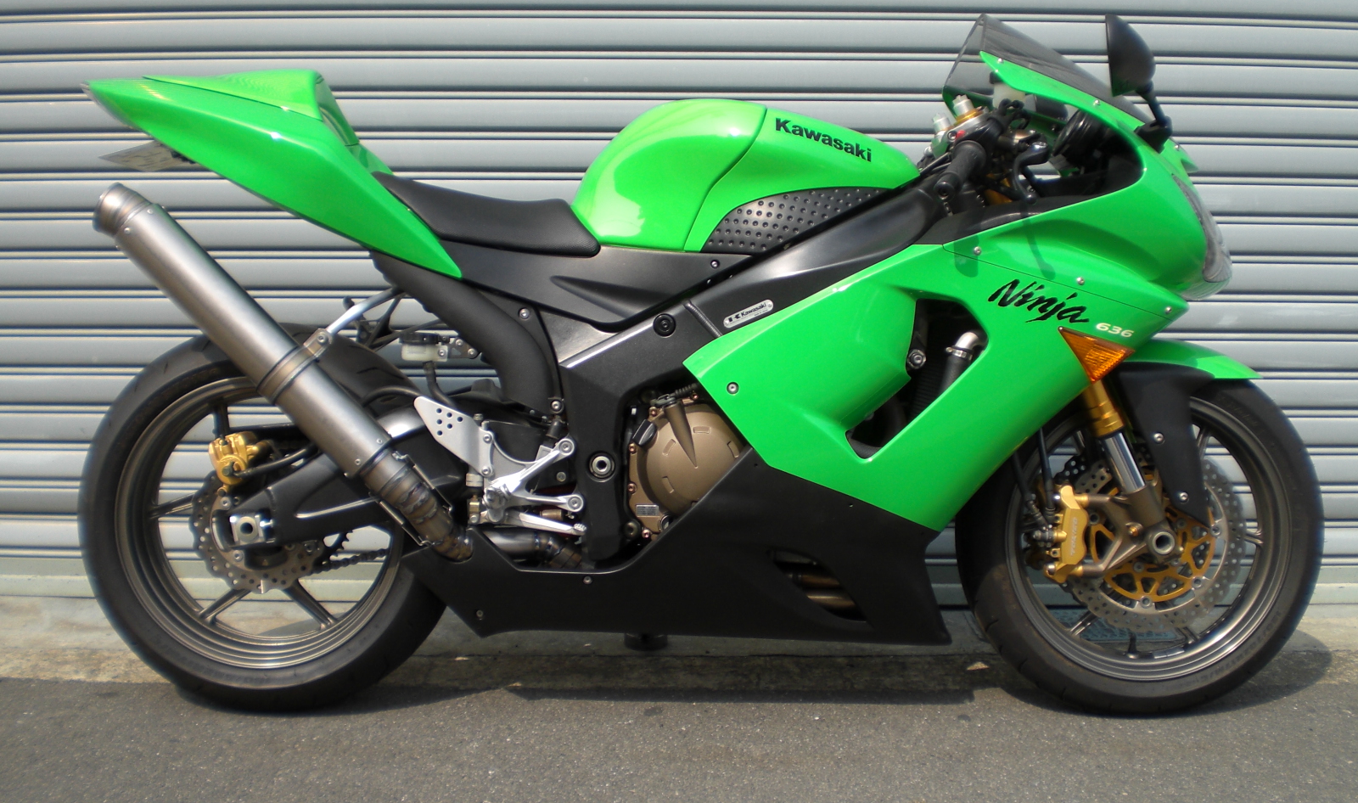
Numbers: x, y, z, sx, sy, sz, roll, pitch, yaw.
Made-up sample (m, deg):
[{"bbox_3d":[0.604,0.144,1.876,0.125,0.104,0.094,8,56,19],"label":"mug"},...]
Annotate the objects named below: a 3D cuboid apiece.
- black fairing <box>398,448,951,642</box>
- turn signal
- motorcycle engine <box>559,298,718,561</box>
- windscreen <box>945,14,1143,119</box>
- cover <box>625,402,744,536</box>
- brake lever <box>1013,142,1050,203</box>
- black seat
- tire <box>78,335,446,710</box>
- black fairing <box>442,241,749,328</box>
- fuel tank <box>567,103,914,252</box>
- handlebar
[{"bbox_3d":[0.000,0.216,2.335,0.820,0.290,0.360,0,3,1],"label":"black fairing"},{"bbox_3d":[0.610,-0.068,2.170,0.105,0.080,0.050,-1,3,-25],"label":"turn signal"},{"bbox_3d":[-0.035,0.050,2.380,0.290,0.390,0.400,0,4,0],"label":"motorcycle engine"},{"bbox_3d":[0.597,-0.527,2.355,0.285,0.170,0.310,0,2,0],"label":"windscreen"},{"bbox_3d":[0.021,0.098,2.210,0.200,0.195,0.075,0,2,0],"label":"cover"},{"bbox_3d":[0.505,-0.330,2.140,0.055,0.040,0.160,1,35,21],"label":"brake lever"},{"bbox_3d":[-0.293,-0.286,2.335,0.360,0.140,0.270,0,3,1],"label":"black seat"},{"bbox_3d":[-0.655,0.188,2.375,0.630,0.630,0.180,0,3,1],"label":"tire"},{"bbox_3d":[-0.127,-0.174,2.225,0.460,0.135,0.080,0,3,1],"label":"black fairing"},{"bbox_3d":[0.104,-0.345,2.335,0.530,0.270,0.340,0,3,1],"label":"fuel tank"},{"bbox_3d":[0.399,-0.327,2.110,0.048,0.048,0.150,1,28,26],"label":"handlebar"}]

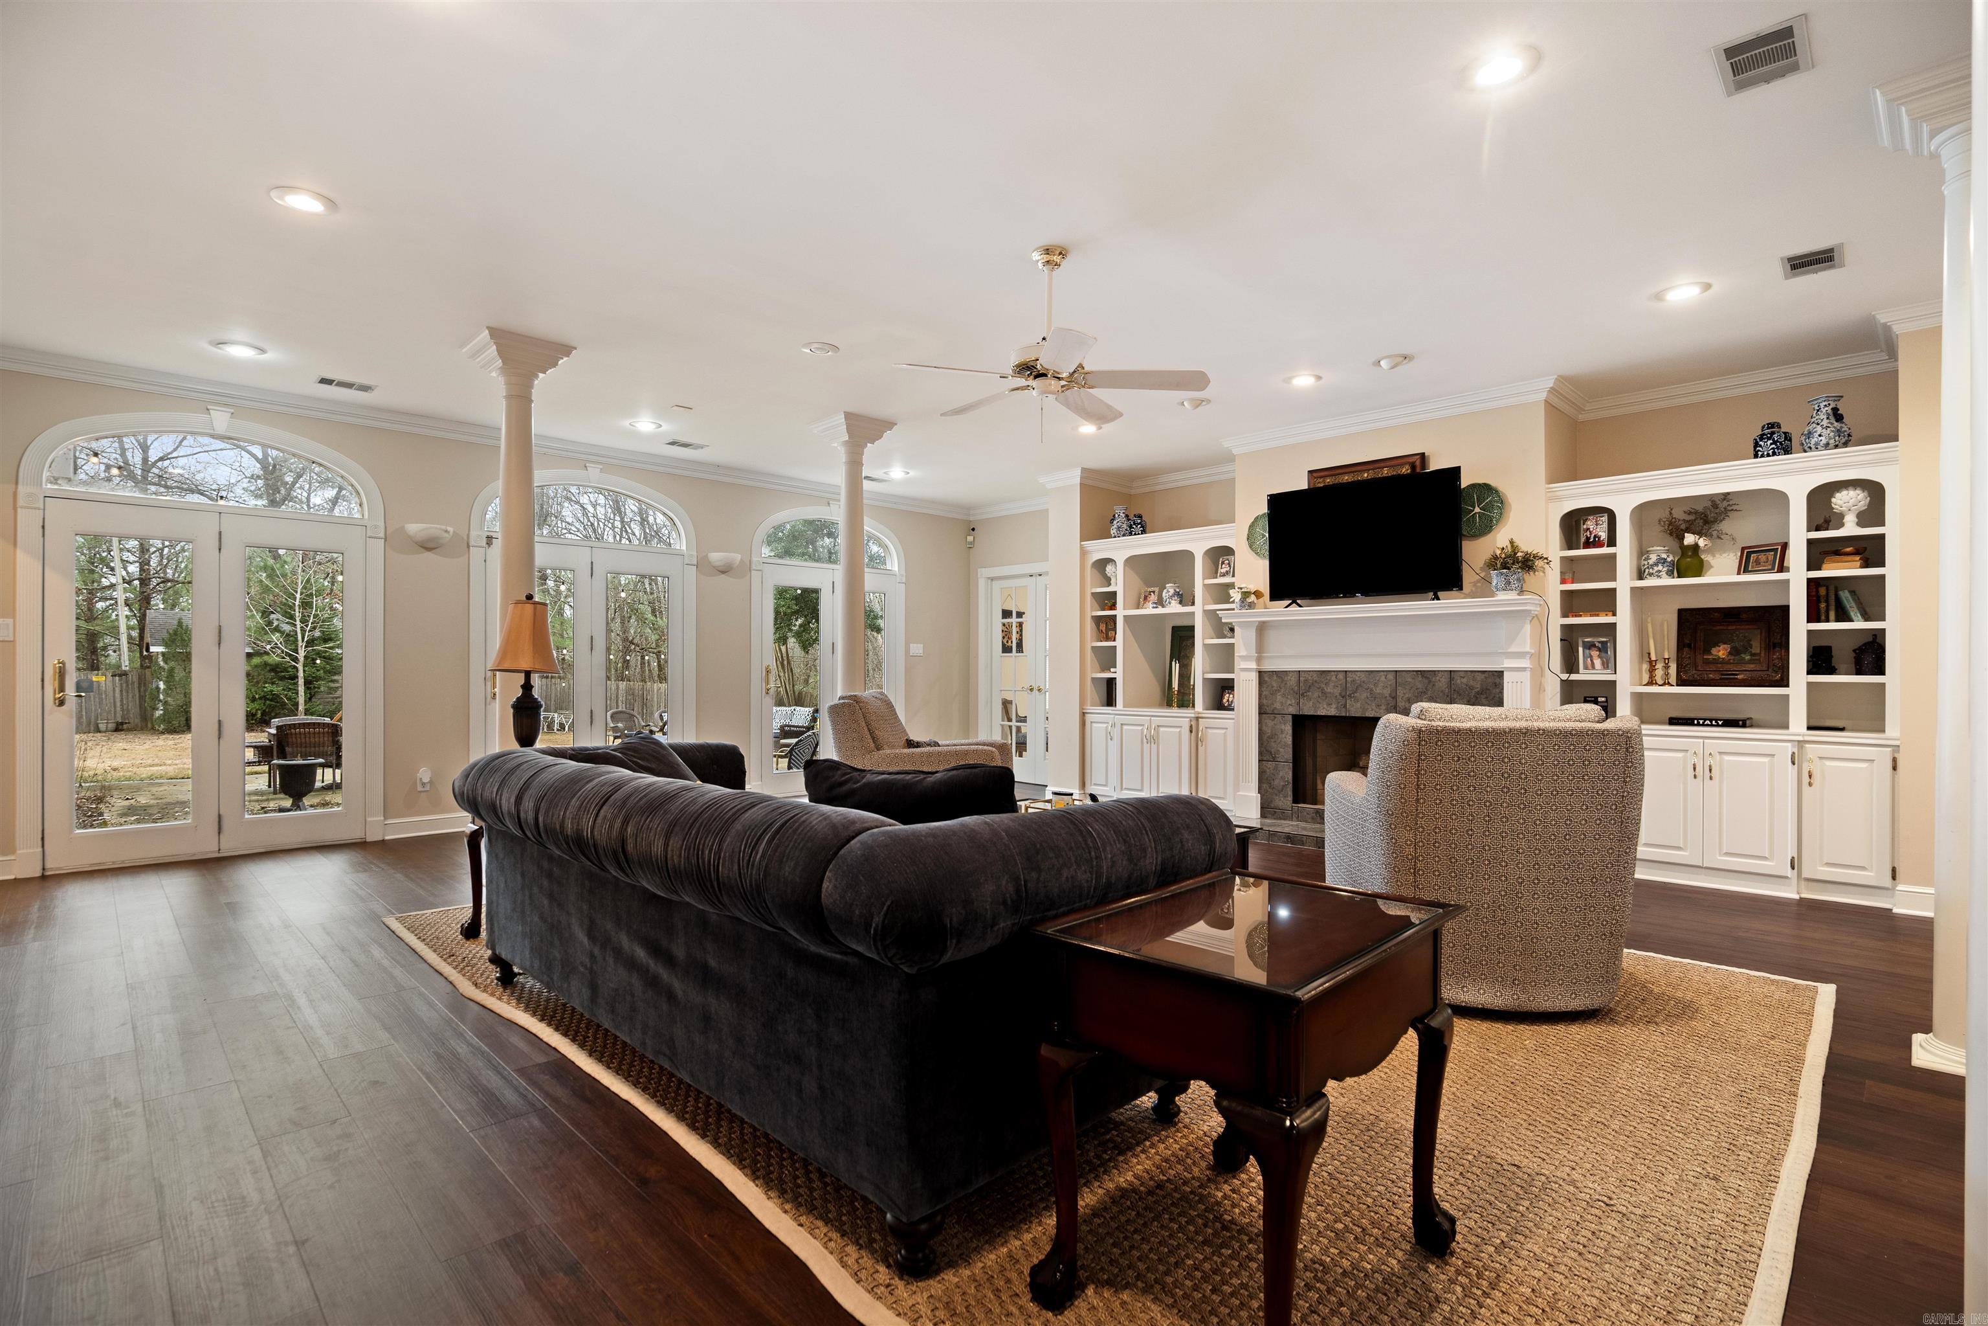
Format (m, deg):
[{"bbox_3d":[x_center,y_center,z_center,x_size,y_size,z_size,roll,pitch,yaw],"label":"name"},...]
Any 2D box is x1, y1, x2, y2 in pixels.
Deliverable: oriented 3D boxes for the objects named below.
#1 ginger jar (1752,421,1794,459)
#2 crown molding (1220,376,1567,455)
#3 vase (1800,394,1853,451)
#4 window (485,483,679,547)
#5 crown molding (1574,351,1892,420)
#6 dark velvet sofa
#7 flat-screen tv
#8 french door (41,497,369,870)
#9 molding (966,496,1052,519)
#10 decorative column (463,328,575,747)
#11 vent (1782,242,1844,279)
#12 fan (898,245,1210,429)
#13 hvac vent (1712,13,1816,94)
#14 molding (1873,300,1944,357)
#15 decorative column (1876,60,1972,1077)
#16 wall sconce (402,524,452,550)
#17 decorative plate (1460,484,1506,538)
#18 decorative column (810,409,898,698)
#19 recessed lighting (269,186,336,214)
[{"bbox_3d":[4.013,-1.137,4.552,0.155,0.210,0.155,0,0,-44],"label":"ginger jar"},{"bbox_3d":[2.478,-1.577,5.806,0.090,0.112,2.150,0,0,-44],"label":"crown molding"},{"bbox_3d":[4.179,-1.188,4.439,0.200,0.310,0.200,0,0,45],"label":"vase"},{"bbox_3d":[-3.050,-1.129,6.670,0.080,0.420,1.440,0,0,45],"label":"window"},{"bbox_3d":[4.158,-1.575,5.053,0.090,0.112,1.420,0,0,-44],"label":"crown molding"},{"bbox_3d":[-0.640,0.716,2.647,2.450,0.820,1.060,0,0,45],"label":"dark velvet sofa"},{"bbox_3d":[2.363,-0.805,5.753,1.265,0.735,0.080,0,0,45],"label":"flat-screen tv"},{"bbox_3d":[-4.557,0.130,5.207,1.420,2.020,0.070,0,0,-44],"label":"french door"},{"bbox_3d":[0.247,-1.543,8.670,1.450,0.130,0.100,0,0,45],"label":"molding"},{"bbox_3d":[-2.492,-0.247,4.624,0.430,2.750,0.430,0,0,45],"label":"decorative column"},{"bbox_3d":[3.345,-1.628,3.605,0.185,0.020,0.290,0,0,45],"label":"vent"},{"bbox_3d":[0.222,-1.281,3.492,1.250,0.700,1.270,0,0,-3],"label":"fan"},{"bbox_3d":[2.077,-1.622,2.381,0.295,0.020,0.182,0,0,-44],"label":"hvac vent"},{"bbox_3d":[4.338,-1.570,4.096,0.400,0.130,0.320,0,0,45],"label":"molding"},{"bbox_3d":[2.811,-0.249,2.522,0.430,2.750,0.430,0,0,45],"label":"decorative column"},{"bbox_3d":[-3.747,-0.823,5.879,0.290,0.160,0.140,0,0,-44],"label":"wall sconce"},{"bbox_3d":[2.914,-0.918,5.351,0.330,0.330,0.040,0,0,45],"label":"decorative plate"},{"bbox_3d":[-0.960,-0.248,6.046,0.430,2.777,0.430,0,0,-44],"label":"decorative column"},{"bbox_3d":[-2.477,-1.649,3.172,0.200,0.025,0.200,0,0,45],"label":"recessed lighting"}]

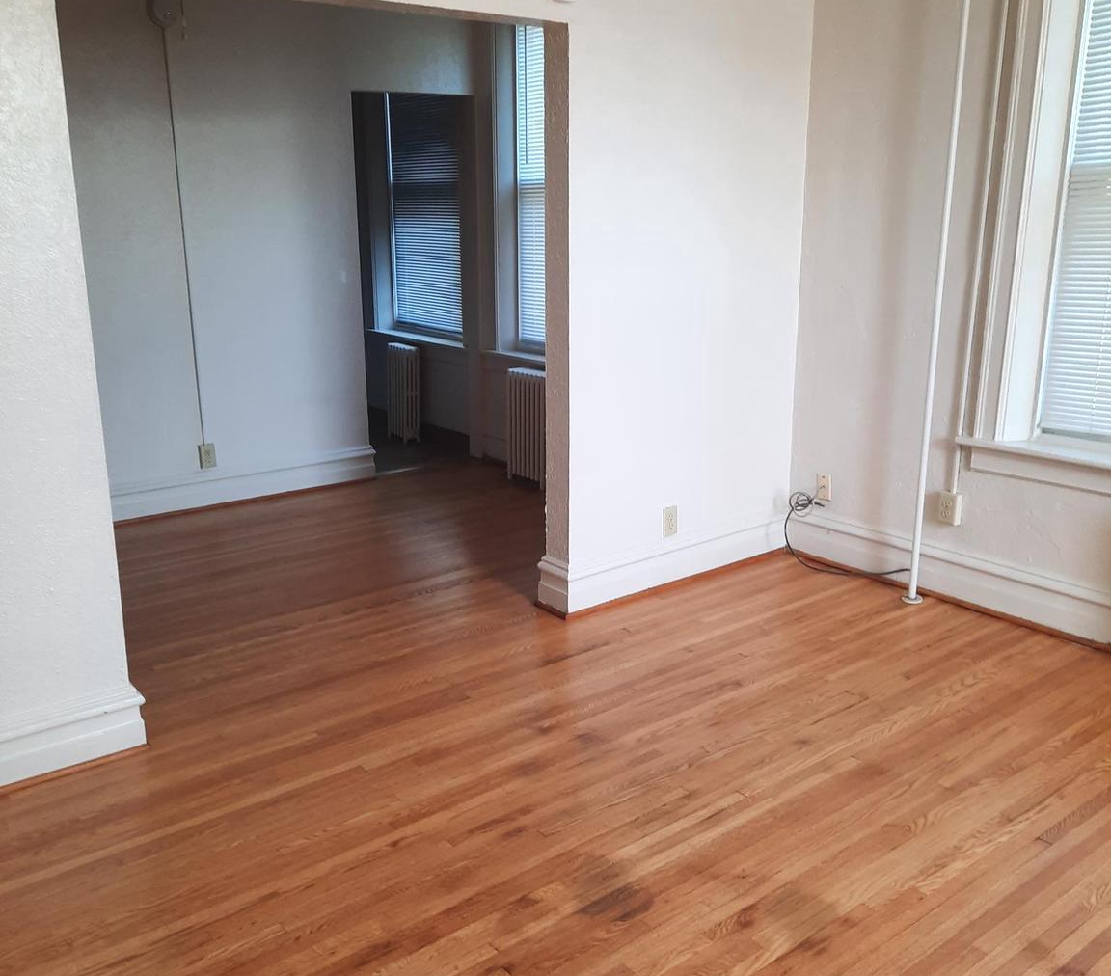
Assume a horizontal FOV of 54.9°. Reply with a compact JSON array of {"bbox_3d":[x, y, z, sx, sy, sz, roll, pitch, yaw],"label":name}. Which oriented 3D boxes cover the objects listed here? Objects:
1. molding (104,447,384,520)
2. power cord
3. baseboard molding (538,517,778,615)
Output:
[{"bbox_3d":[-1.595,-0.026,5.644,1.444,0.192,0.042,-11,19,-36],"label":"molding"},{"bbox_3d":[1.208,0.216,4.499,0.128,0.294,0.627,-11,19,-36],"label":"power cord"},{"bbox_3d":[0.493,0.277,4.467,1.284,0.193,0.196,-11,19,-36],"label":"baseboard molding"}]

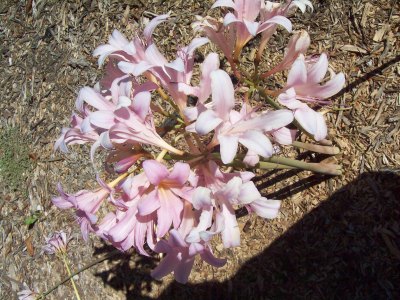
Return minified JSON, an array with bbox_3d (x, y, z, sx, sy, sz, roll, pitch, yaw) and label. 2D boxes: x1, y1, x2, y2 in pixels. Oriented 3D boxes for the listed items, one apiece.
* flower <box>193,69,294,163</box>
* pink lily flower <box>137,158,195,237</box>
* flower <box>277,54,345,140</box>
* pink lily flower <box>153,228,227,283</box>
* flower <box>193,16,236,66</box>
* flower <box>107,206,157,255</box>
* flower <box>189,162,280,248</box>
[{"bbox_3d":[0.045,-0.037,0.455,0.075,0.100,0.100,-35,67,52],"label":"flower"},{"bbox_3d":[-0.039,0.058,0.480,0.088,0.078,0.075,-55,20,19],"label":"pink lily flower"},{"bbox_3d":[0.134,-0.064,0.505,0.075,0.090,0.095,9,92,49],"label":"flower"},{"bbox_3d":[-0.015,0.131,0.530,0.085,0.085,0.075,-15,64,33],"label":"pink lily flower"},{"bbox_3d":[0.020,-0.141,0.545,0.055,0.055,0.082,-34,100,29],"label":"flower"},{"bbox_3d":[-0.085,0.099,0.530,0.060,0.060,0.080,23,79,34],"label":"flower"},{"bbox_3d":[0.039,0.066,0.485,0.095,0.095,0.080,-57,40,18],"label":"flower"}]

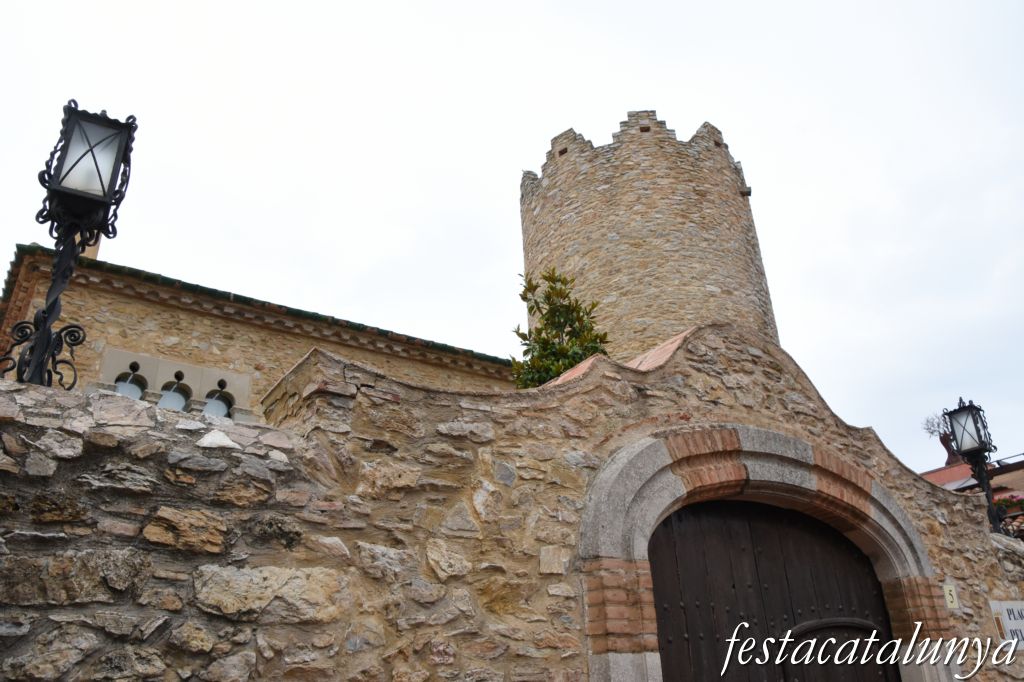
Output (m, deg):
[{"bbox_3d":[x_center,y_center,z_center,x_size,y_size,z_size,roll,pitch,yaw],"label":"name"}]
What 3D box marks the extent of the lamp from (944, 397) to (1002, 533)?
[{"bbox_3d":[4.016,1.042,6.609,0.290,1.170,0.290,14,-27,-34],"label":"lamp"}]

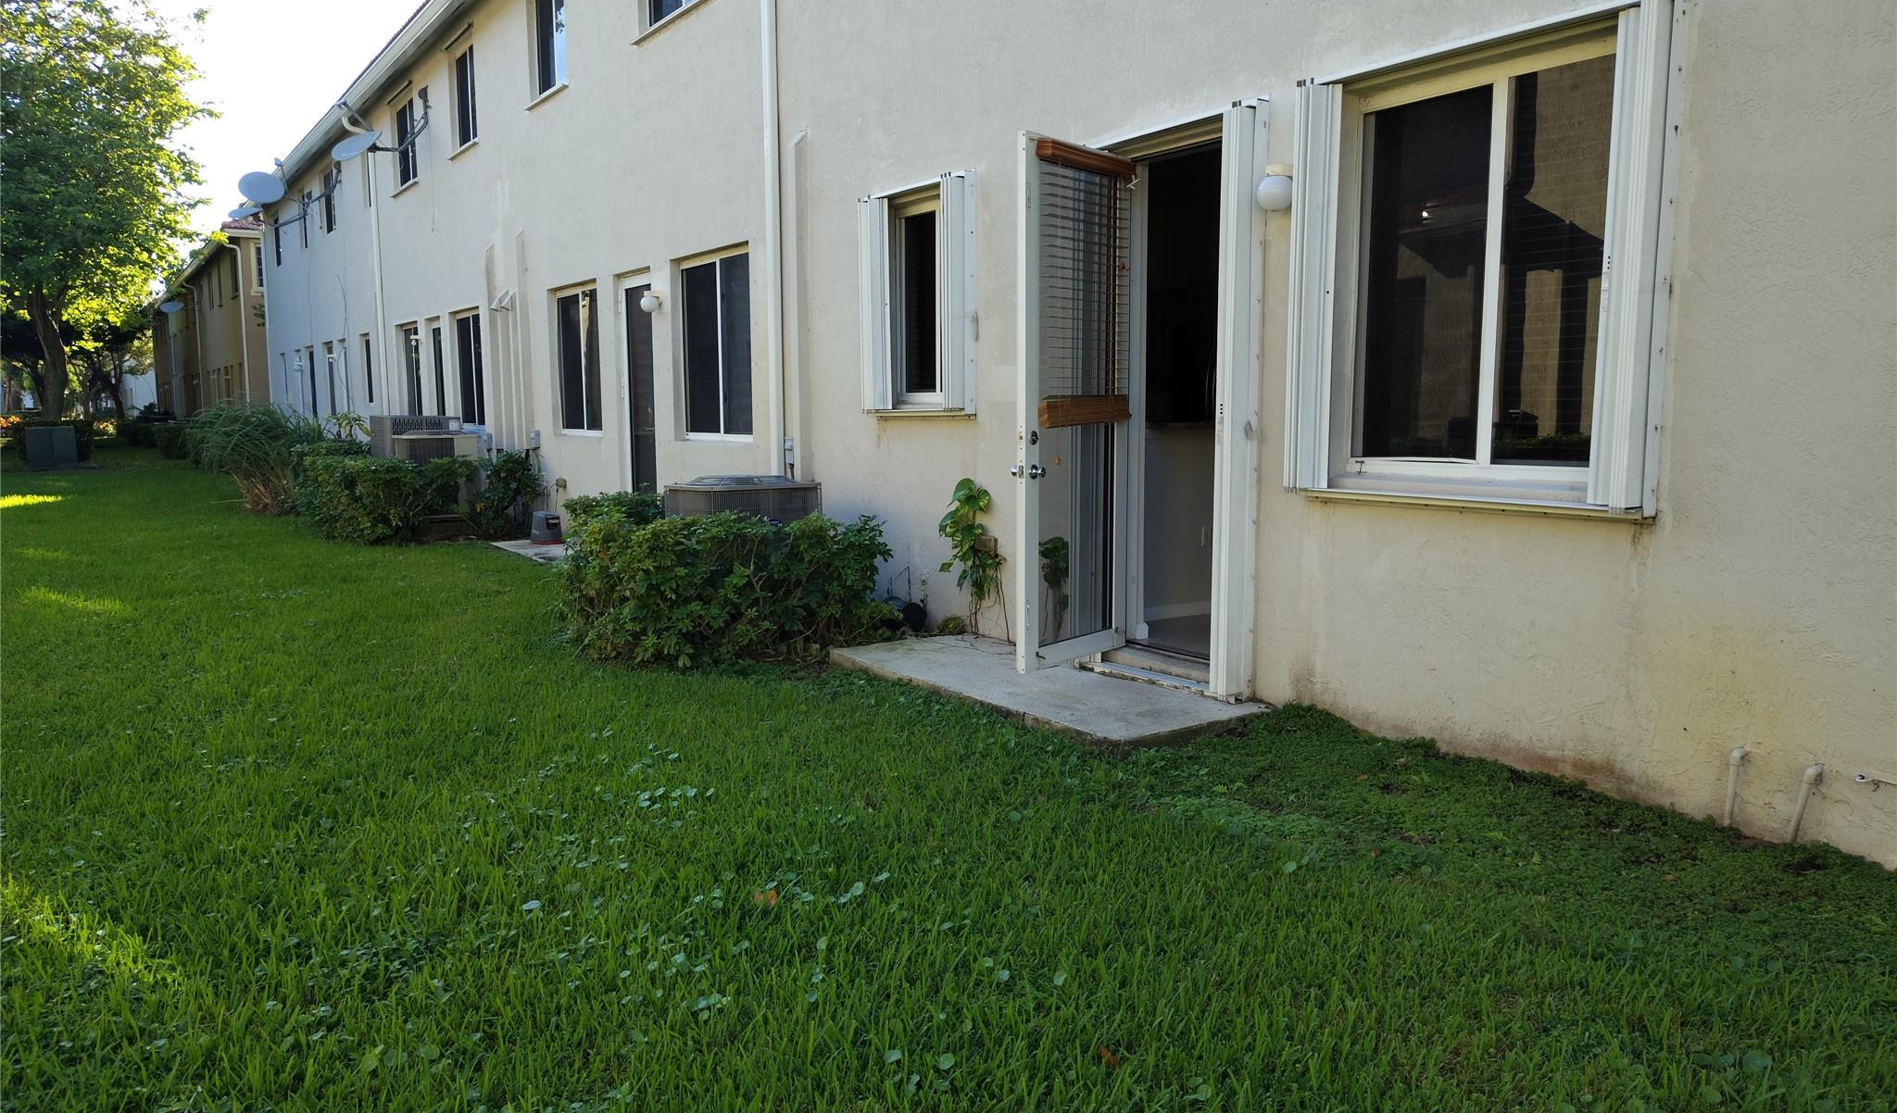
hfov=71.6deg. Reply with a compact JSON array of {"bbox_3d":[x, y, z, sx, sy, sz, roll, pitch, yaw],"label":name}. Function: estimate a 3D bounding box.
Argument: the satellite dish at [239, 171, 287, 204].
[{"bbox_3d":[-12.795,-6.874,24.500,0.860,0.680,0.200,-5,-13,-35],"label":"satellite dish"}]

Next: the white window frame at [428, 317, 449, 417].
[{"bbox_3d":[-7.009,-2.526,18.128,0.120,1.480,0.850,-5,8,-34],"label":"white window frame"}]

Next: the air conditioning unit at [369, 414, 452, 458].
[{"bbox_3d":[-6.348,-1.111,15.699,0.800,1.100,0.800,-5,8,-39],"label":"air conditioning unit"}]

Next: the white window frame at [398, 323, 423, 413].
[{"bbox_3d":[-7.936,-2.680,19.491,0.120,1.500,1.500,-5,8,-34],"label":"white window frame"}]

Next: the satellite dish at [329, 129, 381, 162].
[{"bbox_3d":[-7.783,-5.406,17.290,0.720,0.180,0.720,1,45,8],"label":"satellite dish"}]

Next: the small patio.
[{"bbox_3d":[0.395,0.639,6.576,0.890,0.085,2.440,-5,8,-34],"label":"small patio"}]

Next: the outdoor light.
[{"bbox_3d":[1.360,-1.525,5.491,0.185,0.185,0.155,-5,8,-34],"label":"outdoor light"}]

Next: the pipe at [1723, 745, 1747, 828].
[{"bbox_3d":[2.471,0.724,4.134,0.070,0.250,0.038,-5,8,-33],"label":"pipe"}]

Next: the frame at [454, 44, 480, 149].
[{"bbox_3d":[-5.869,-5.670,16.164,0.110,1.190,1.200,-5,8,-33],"label":"frame"}]

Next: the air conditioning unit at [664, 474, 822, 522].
[{"bbox_3d":[-1.333,-0.108,8.509,0.750,0.840,0.750,-5,8,-34],"label":"air conditioning unit"}]

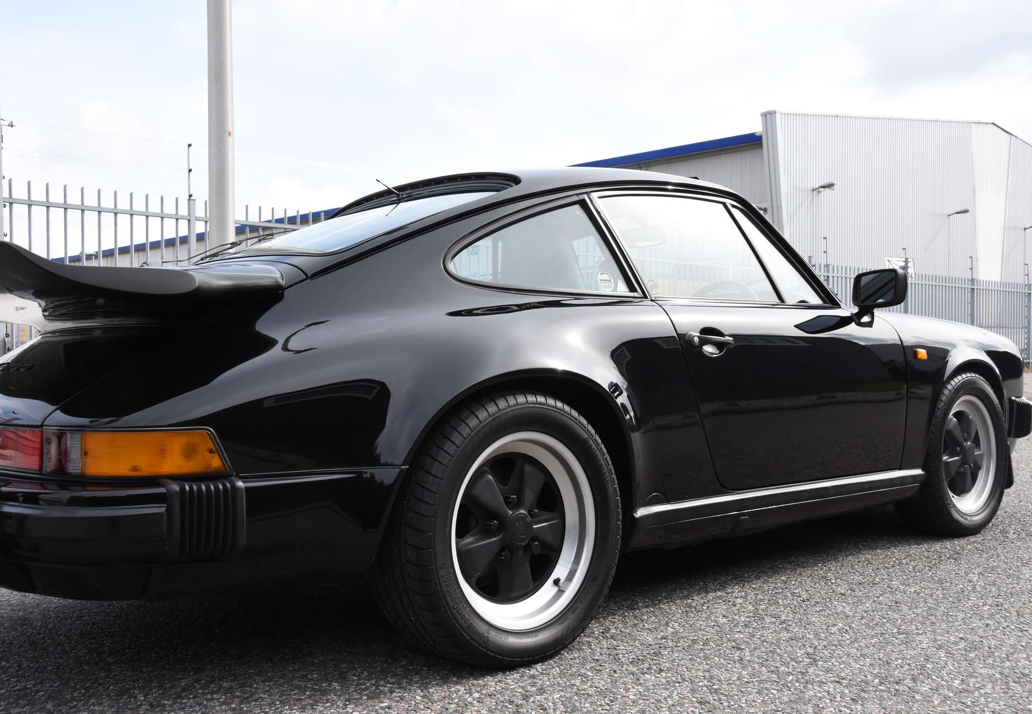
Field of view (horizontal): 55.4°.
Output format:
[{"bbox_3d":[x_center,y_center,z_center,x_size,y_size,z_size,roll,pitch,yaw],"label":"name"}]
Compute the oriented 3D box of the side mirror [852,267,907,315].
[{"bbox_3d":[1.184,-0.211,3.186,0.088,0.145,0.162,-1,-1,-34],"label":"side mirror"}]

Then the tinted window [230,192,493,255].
[{"bbox_3d":[-0.559,-0.351,2.779,0.630,0.090,1.080,-25,16,-40],"label":"tinted window"}]

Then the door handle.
[{"bbox_3d":[0.529,-0.036,2.683,0.185,0.065,0.048,-1,-1,-42],"label":"door handle"}]

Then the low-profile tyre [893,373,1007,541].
[{"bbox_3d":[1.663,0.373,3.790,0.630,0.630,0.205,-1,-1,-40],"label":"low-profile tyre"}]

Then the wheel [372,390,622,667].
[{"bbox_3d":[-0.040,0.387,2.282,0.630,0.622,0.225,-1,-1,-42],"label":"wheel"}]

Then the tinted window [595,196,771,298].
[{"bbox_3d":[0.517,-0.306,2.891,0.650,0.320,0.050,-1,-25,-42],"label":"tinted window"}]

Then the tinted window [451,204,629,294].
[{"bbox_3d":[0.058,-0.290,2.497,0.563,0.285,0.050,-1,-25,-38],"label":"tinted window"}]

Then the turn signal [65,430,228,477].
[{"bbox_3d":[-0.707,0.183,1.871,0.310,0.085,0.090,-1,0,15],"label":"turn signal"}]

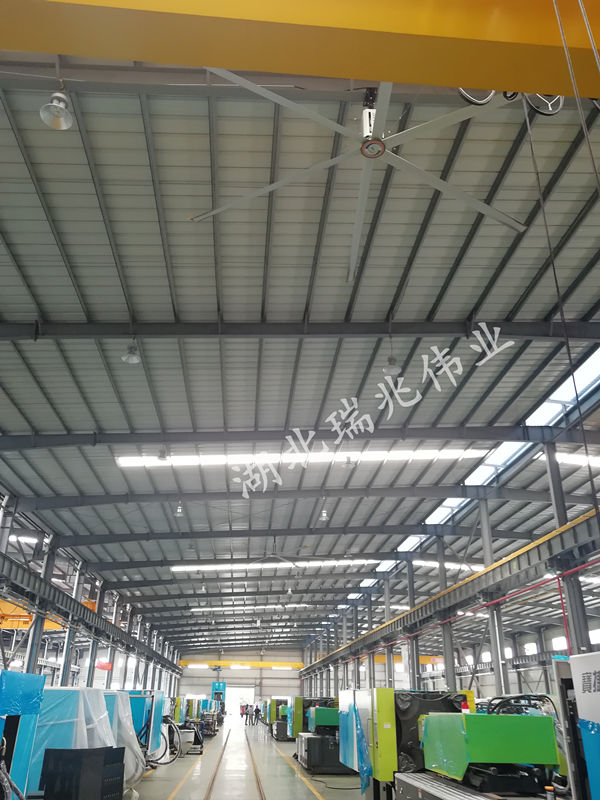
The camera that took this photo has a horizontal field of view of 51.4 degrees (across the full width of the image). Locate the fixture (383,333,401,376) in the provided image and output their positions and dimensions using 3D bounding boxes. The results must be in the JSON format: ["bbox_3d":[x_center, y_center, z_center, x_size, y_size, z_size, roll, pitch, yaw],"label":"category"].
[{"bbox_3d":[2.661,-1.356,17.993,0.520,1.215,0.520,3,-26,-4],"label":"fixture"}]

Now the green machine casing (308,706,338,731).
[{"bbox_3d":[0.889,9.950,19.431,1.000,0.650,1.700,3,-26,-4],"label":"green machine casing"}]

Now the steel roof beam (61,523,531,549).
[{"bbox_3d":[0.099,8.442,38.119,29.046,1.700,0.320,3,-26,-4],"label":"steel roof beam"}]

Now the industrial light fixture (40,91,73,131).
[{"bbox_3d":[-3.750,-4.574,9.724,0.490,0.500,0.490,3,-26,-4],"label":"industrial light fixture"}]

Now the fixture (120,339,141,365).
[{"bbox_3d":[-4.472,-1.269,16.556,0.490,0.530,0.490,3,-26,-4],"label":"fixture"}]

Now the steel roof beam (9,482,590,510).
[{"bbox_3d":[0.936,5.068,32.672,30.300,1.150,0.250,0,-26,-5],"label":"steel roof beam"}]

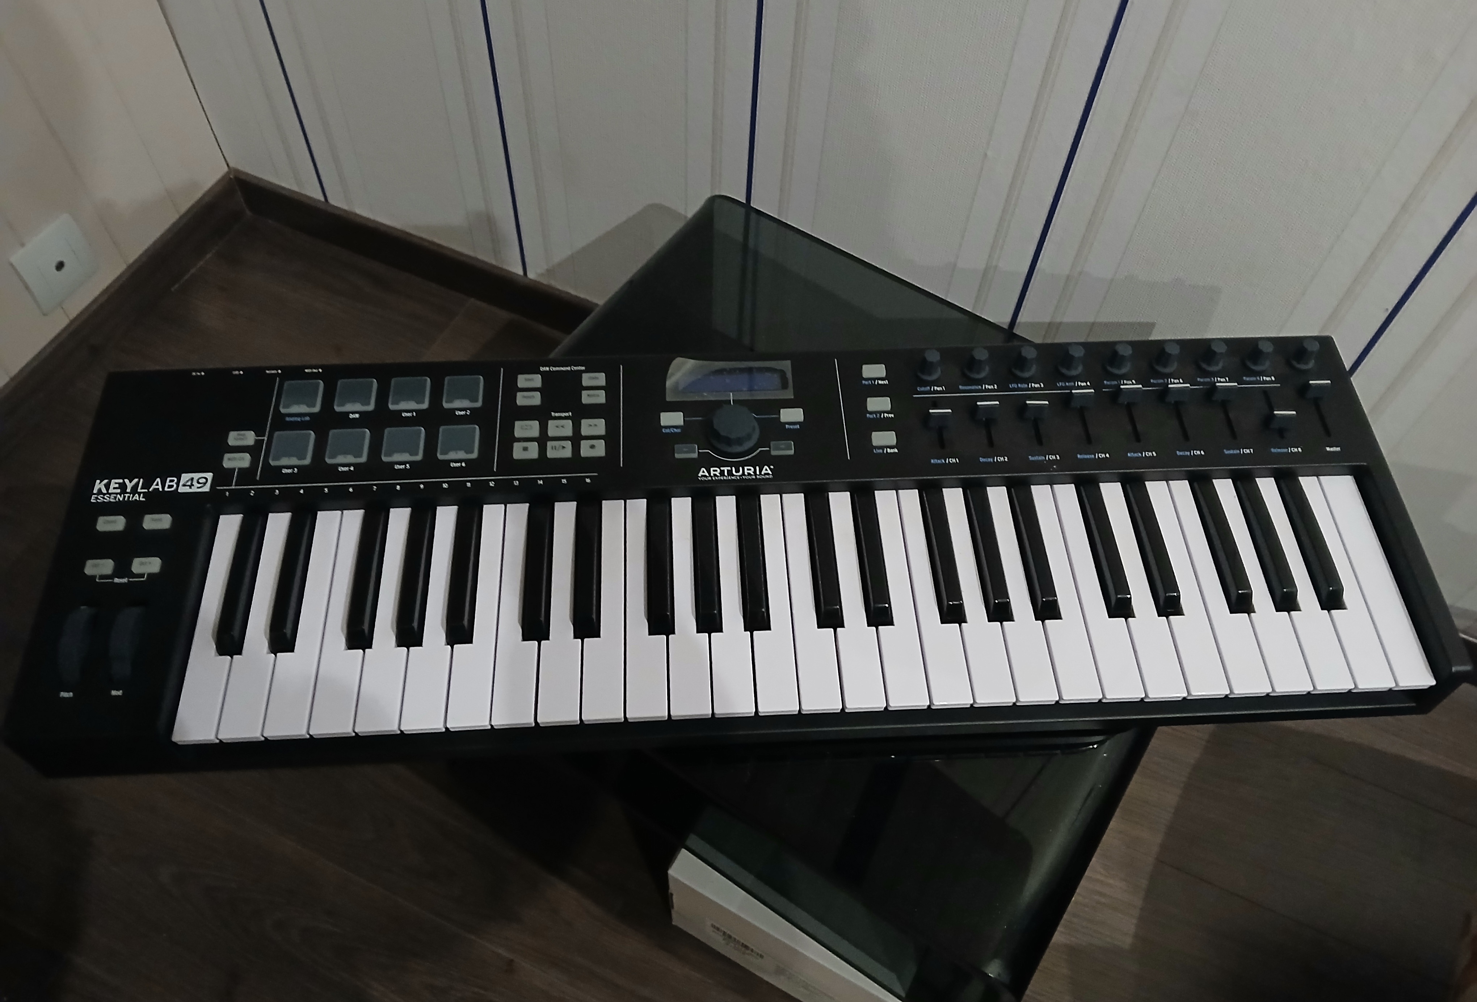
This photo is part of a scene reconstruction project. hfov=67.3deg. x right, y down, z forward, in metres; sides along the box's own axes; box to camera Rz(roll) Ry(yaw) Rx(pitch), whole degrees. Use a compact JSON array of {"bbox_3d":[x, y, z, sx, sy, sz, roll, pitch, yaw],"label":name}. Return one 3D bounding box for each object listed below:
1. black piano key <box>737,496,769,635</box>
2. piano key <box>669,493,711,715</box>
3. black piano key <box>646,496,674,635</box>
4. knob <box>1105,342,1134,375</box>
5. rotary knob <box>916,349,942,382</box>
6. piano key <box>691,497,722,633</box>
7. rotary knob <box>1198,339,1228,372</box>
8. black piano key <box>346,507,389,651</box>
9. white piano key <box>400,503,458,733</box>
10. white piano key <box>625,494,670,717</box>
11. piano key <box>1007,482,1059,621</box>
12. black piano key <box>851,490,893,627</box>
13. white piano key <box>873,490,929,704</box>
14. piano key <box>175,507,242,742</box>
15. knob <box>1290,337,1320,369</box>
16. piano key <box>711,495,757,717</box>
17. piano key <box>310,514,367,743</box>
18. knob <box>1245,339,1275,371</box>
[{"bbox_3d":[0.008,0.032,0.636,0.014,0.011,0.089,-2,59,-3],"label":"black piano key"},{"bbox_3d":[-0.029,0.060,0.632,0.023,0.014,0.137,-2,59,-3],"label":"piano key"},{"bbox_3d":[-0.044,0.035,0.633,0.014,0.011,0.089,-2,58,-3],"label":"black piano key"},{"bbox_3d":[0.240,-0.090,0.696,0.015,0.015,0.015,-2,60,-3],"label":"knob"},{"bbox_3d":[0.120,-0.086,0.694,0.015,0.016,0.015,-2,59,-3],"label":"rotary knob"},{"bbox_3d":[-0.018,0.034,0.634,0.014,0.011,0.089,-2,58,-3],"label":"piano key"},{"bbox_3d":[0.301,-0.092,0.699,0.015,0.015,0.015,-2,60,-3],"label":"rotary knob"},{"bbox_3d":[-0.209,0.039,0.625,0.014,0.011,0.089,-2,59,-3],"label":"black piano key"},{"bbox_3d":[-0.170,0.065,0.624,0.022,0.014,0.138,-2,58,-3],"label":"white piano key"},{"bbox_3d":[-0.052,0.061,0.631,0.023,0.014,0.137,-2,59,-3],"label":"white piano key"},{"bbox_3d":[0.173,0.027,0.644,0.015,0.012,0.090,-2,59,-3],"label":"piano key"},{"bbox_3d":[0.078,0.030,0.640,0.014,0.012,0.089,-2,59,-3],"label":"black piano key"},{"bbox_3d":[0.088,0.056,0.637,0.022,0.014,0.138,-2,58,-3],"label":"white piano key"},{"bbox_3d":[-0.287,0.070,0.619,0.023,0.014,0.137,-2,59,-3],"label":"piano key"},{"bbox_3d":[0.360,-0.094,0.706,0.015,0.016,0.015,-2,59,-3],"label":"knob"},{"bbox_3d":[-0.006,0.059,0.631,0.023,0.010,0.136,-2,59,-3],"label":"piano key"},{"bbox_3d":[-0.217,0.066,0.621,0.023,0.010,0.136,-2,59,-3],"label":"piano key"},{"bbox_3d":[0.331,-0.093,0.704,0.015,0.016,0.015,-2,59,-3],"label":"knob"}]

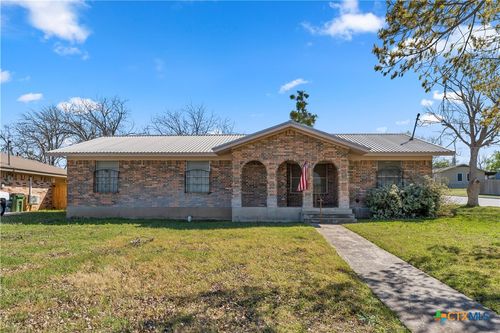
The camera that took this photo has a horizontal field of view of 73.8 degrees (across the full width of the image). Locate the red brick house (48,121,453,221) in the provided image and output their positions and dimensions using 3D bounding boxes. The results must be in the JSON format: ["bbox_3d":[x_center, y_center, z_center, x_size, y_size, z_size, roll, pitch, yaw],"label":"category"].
[{"bbox_3d":[0.200,0.350,19.200,17.700,4.400,10.700,0,-2,2],"label":"red brick house"}]

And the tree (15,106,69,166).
[{"bbox_3d":[-19.400,-1.000,31.000,5.400,9.100,5.400,0,-2,2],"label":"tree"}]

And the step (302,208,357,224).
[{"bbox_3d":[3.300,2.050,13.800,2.150,0.620,0.950,0,-2,2],"label":"step"}]

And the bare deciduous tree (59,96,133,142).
[{"bbox_3d":[-13.900,-1.440,30.000,6.900,9.600,6.700,0,-2,2],"label":"bare deciduous tree"}]

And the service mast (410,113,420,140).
[{"bbox_3d":[8.700,-2.100,17.500,0.160,1.500,0.160,13,-1,2],"label":"service mast"}]

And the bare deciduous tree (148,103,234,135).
[{"bbox_3d":[-5.600,-1.250,32.000,8.300,9.700,7.800,0,-2,2],"label":"bare deciduous tree"}]

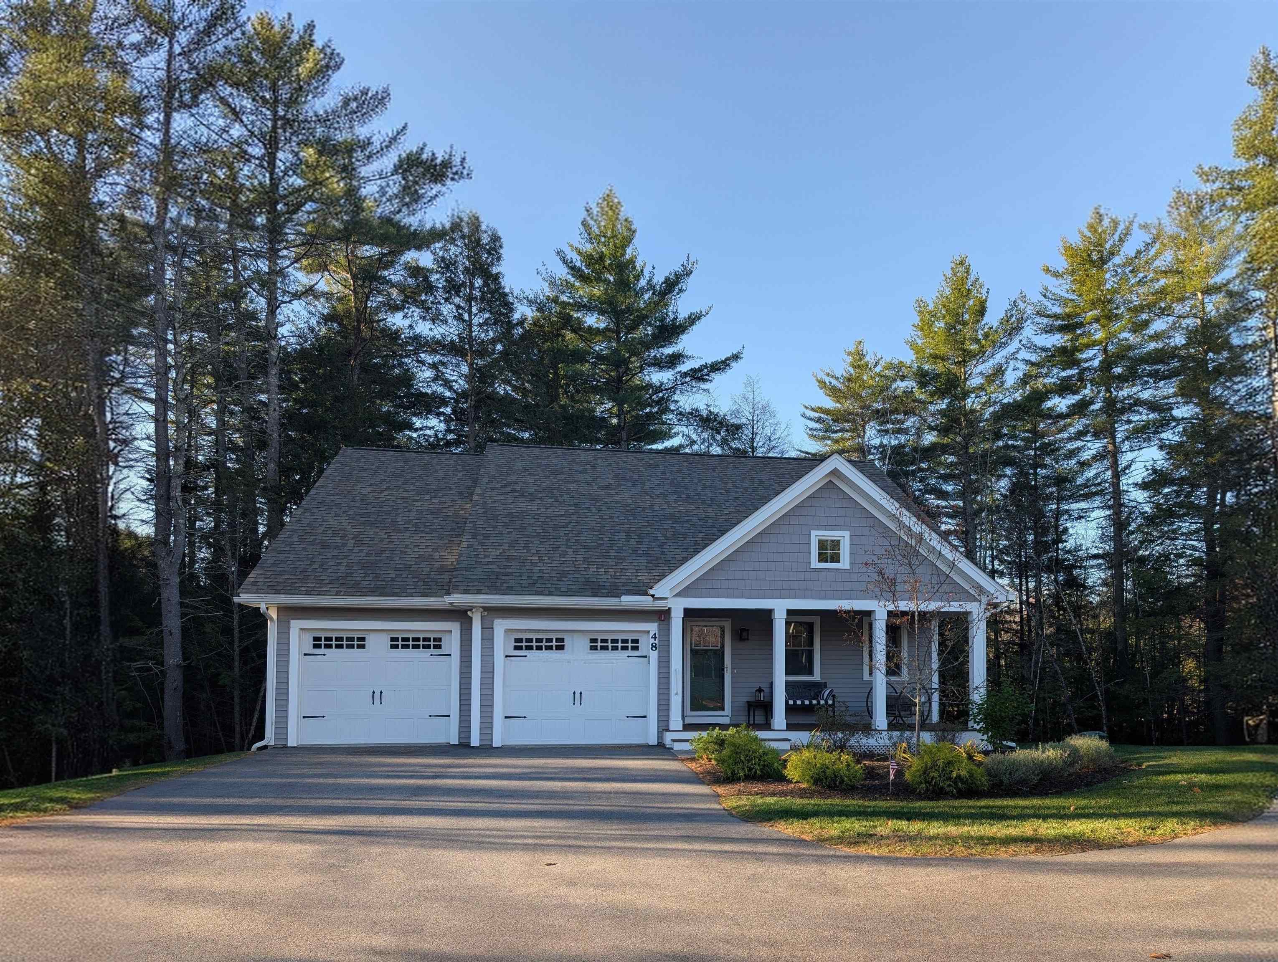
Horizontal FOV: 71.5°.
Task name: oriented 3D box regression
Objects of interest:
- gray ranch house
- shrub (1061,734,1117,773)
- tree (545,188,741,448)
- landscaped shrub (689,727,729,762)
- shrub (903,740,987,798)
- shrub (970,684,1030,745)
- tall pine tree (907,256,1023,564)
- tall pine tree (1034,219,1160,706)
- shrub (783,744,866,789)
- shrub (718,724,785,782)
[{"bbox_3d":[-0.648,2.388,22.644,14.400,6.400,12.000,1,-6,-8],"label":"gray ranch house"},{"bbox_3d":[7.197,4.362,14.200,0.900,0.650,0.850,1,-6,-8],"label":"shrub"},{"bbox_3d":[0.062,-2.109,37.000,8.000,20.220,8.000,1,-6,-8],"label":"tree"},{"bbox_3d":[1.166,4.182,14.000,0.800,0.600,0.800,1,-6,-8],"label":"landscaped shrub"},{"bbox_3d":[4.228,3.960,12.200,1.120,0.720,1.050,1,-6,-8],"label":"shrub"},{"bbox_3d":[6.557,4.311,16.100,1.120,1.200,1.100,1,-6,-8],"label":"shrub"},{"bbox_3d":[13.225,-0.667,36.000,5.000,16.930,5.000,1,-6,-8],"label":"tall pine tree"},{"bbox_3d":[17.098,-0.896,33.000,4.700,18.590,4.700,1,-6,-8],"label":"tall pine tree"},{"bbox_3d":[2.644,4.062,12.600,1.120,0.600,1.000,1,-6,-8],"label":"shrub"},{"bbox_3d":[1.636,4.024,13.100,1.000,0.770,0.950,1,-6,-8],"label":"shrub"}]

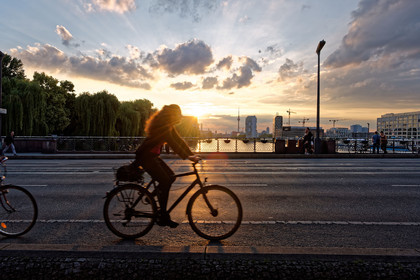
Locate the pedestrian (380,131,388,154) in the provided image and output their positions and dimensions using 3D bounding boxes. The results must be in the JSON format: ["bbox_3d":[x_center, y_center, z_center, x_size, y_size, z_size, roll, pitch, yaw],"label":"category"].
[{"bbox_3d":[12.650,0.200,20.300,0.420,1.640,0.500,0,1,15],"label":"pedestrian"}]

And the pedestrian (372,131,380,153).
[{"bbox_3d":[12.235,0.191,20.600,0.550,1.680,0.380,0,1,9],"label":"pedestrian"}]

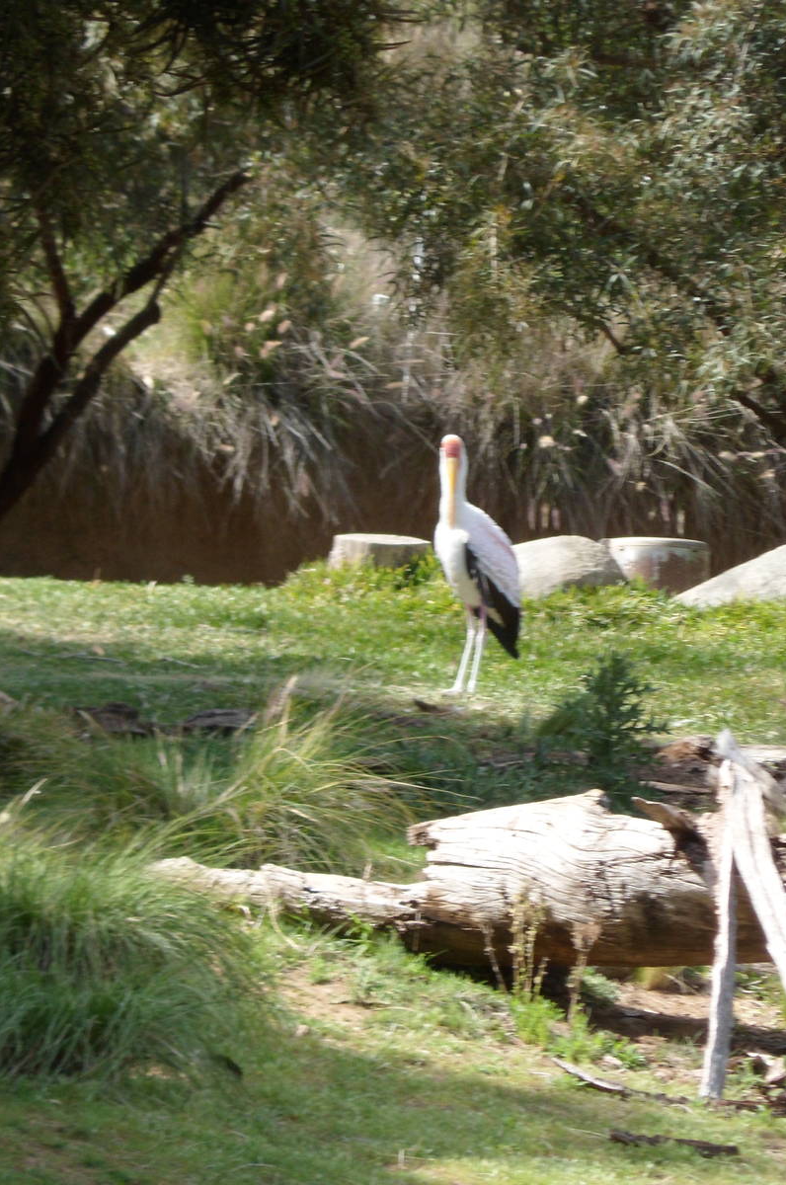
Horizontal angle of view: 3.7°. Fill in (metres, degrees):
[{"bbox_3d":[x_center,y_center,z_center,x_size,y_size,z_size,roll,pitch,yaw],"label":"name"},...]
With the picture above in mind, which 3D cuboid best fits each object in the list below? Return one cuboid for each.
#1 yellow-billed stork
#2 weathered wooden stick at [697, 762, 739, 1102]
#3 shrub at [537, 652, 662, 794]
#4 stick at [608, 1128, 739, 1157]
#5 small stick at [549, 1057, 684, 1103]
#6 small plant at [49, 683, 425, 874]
[{"bbox_3d":[0.314,-0.103,45.800,0.260,0.960,0.450,4,3,25],"label":"yellow-billed stork"},{"bbox_3d":[0.936,0.965,35.200,0.100,1.023,0.090,3,-23,0],"label":"weathered wooden stick"},{"bbox_3d":[0.726,0.454,43.000,0.430,0.480,0.420,2,3,0],"label":"shrub"},{"bbox_3d":[0.776,1.519,34.000,0.407,0.045,0.060,6,4,29],"label":"stick"},{"bbox_3d":[0.640,1.390,35.150,0.494,0.045,0.060,15,10,37],"label":"small stick"},{"bbox_3d":[-0.507,0.611,40.000,1.200,0.600,0.950,2,3,0],"label":"small plant"}]

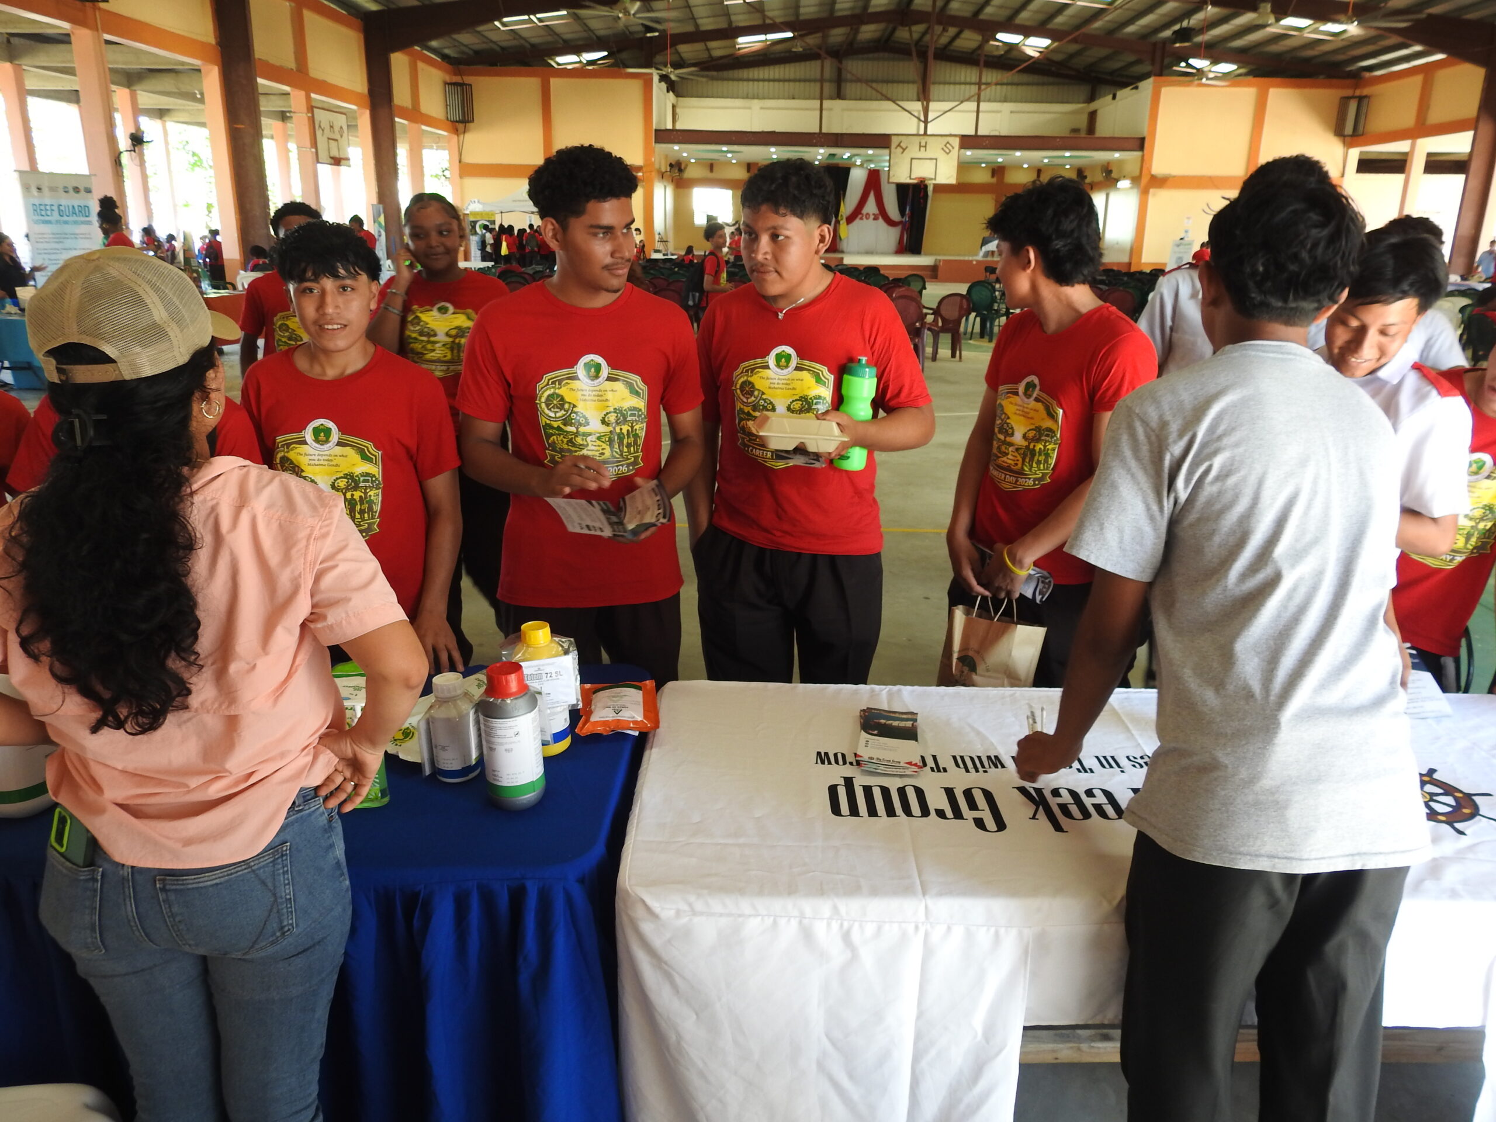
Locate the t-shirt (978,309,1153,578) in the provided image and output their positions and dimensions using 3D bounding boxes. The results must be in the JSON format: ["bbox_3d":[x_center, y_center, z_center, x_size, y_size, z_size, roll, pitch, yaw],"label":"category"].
[{"bbox_3d":[0.727,-0.263,2.388,0.270,0.640,0.440,-10,21,-31],"label":"t-shirt"}]

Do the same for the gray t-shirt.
[{"bbox_3d":[0.604,0.038,1.288,0.450,0.620,0.310,6,18,15],"label":"gray t-shirt"}]

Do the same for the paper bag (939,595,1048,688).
[{"bbox_3d":[0.556,0.187,2.333,0.190,0.290,0.100,7,18,1],"label":"paper bag"}]

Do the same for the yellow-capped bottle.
[{"bbox_3d":[-0.352,0.213,1.777,0.108,0.222,0.100,-2,18,-11],"label":"yellow-capped bottle"}]

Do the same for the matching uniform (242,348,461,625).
[{"bbox_3d":[-0.800,-0.111,2.130,0.440,0.645,0.250,-3,18,-11],"label":"matching uniform"}]

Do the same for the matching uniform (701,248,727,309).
[{"bbox_3d":[-0.357,-2.912,10.724,0.250,0.600,0.420,4,18,10],"label":"matching uniform"}]

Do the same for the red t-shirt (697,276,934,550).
[{"bbox_3d":[0.144,-0.350,2.437,0.520,0.626,0.300,5,18,12],"label":"red t-shirt"}]

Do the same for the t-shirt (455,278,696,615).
[{"bbox_3d":[-0.362,-0.259,2.269,0.515,0.683,0.270,-2,18,-10],"label":"t-shirt"}]

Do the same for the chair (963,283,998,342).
[{"bbox_3d":[3.484,-3.698,15.538,0.560,0.860,0.580,2,18,2],"label":"chair"}]

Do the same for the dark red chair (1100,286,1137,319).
[{"bbox_3d":[5.178,-3.427,14.724,0.560,0.840,0.560,1,18,0],"label":"dark red chair"}]

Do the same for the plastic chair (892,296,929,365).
[{"bbox_3d":[1.779,-2.581,11.916,0.560,0.850,0.580,2,18,2],"label":"plastic chair"}]

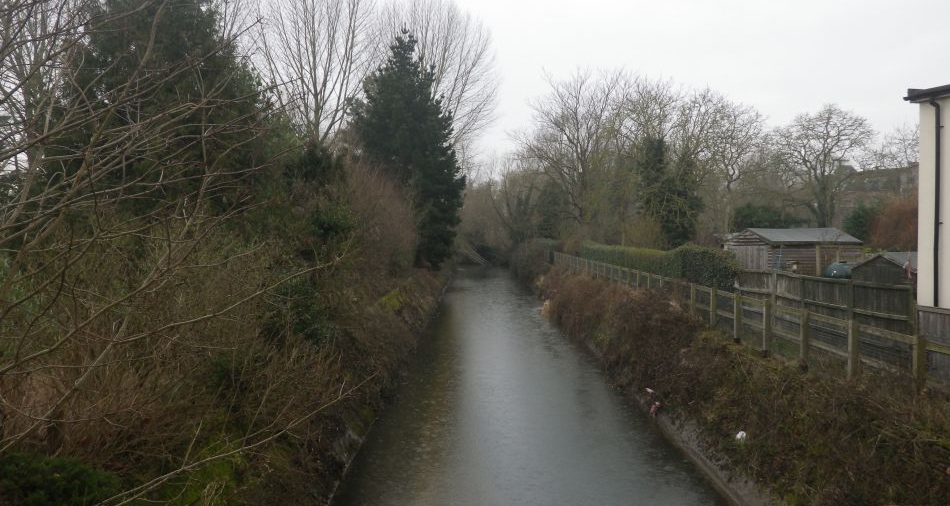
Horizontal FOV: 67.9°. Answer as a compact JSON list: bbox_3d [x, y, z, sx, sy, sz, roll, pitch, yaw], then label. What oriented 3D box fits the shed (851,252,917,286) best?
[{"bbox_3d":[13.900,1.060,23.100,2.300,2.050,1.900,-1,2,-34],"label":"shed"}]

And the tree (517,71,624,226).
[{"bbox_3d":[8.500,-7.600,62.000,9.500,16.800,9.000,0,2,0],"label":"tree"}]

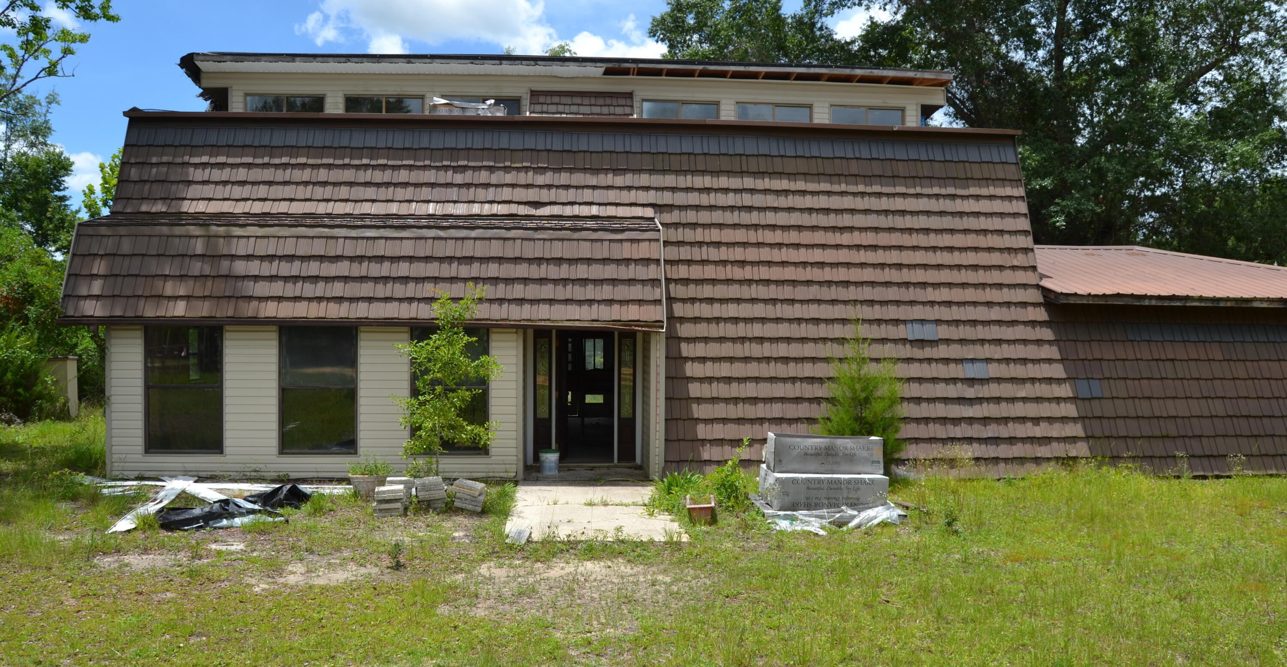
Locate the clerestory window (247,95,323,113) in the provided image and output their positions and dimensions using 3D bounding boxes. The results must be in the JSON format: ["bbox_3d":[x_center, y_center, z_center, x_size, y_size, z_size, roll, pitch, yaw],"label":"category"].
[{"bbox_3d":[-6.481,-4.050,17.450,1.430,0.550,0.100,0,0,-5],"label":"clerestory window"}]

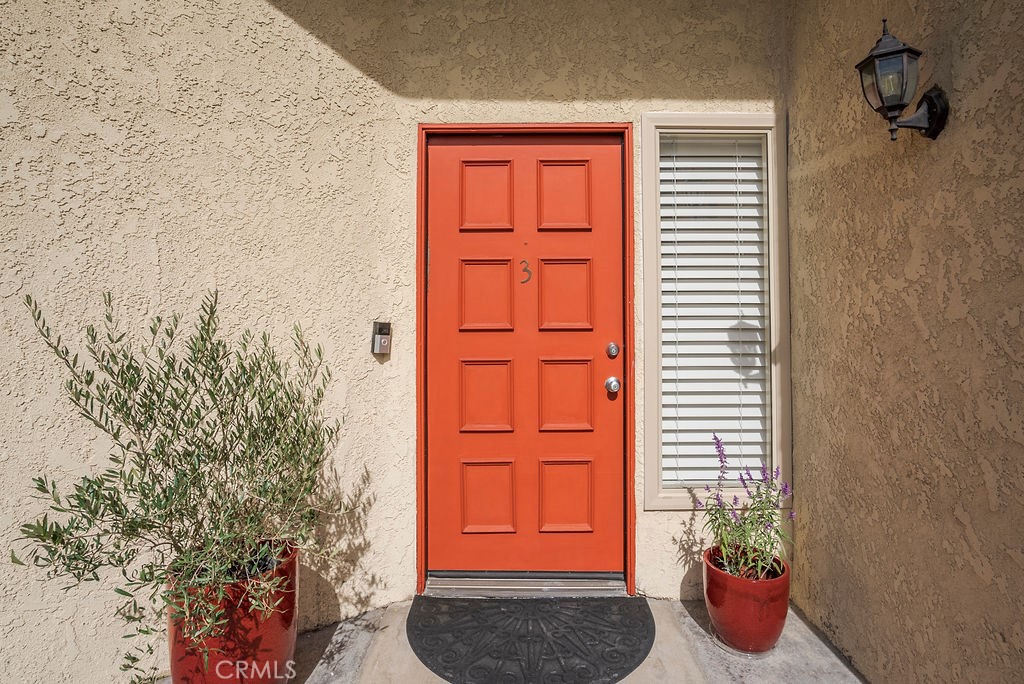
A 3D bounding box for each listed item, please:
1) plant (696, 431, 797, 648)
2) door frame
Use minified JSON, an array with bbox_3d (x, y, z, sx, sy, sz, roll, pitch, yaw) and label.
[{"bbox_3d":[0.889,0.740,1.960,0.345,0.755,0.345,0,-1,0],"label":"plant"},{"bbox_3d":[0.064,0.072,2.320,0.965,2.090,0.120,0,-1,1],"label":"door frame"}]

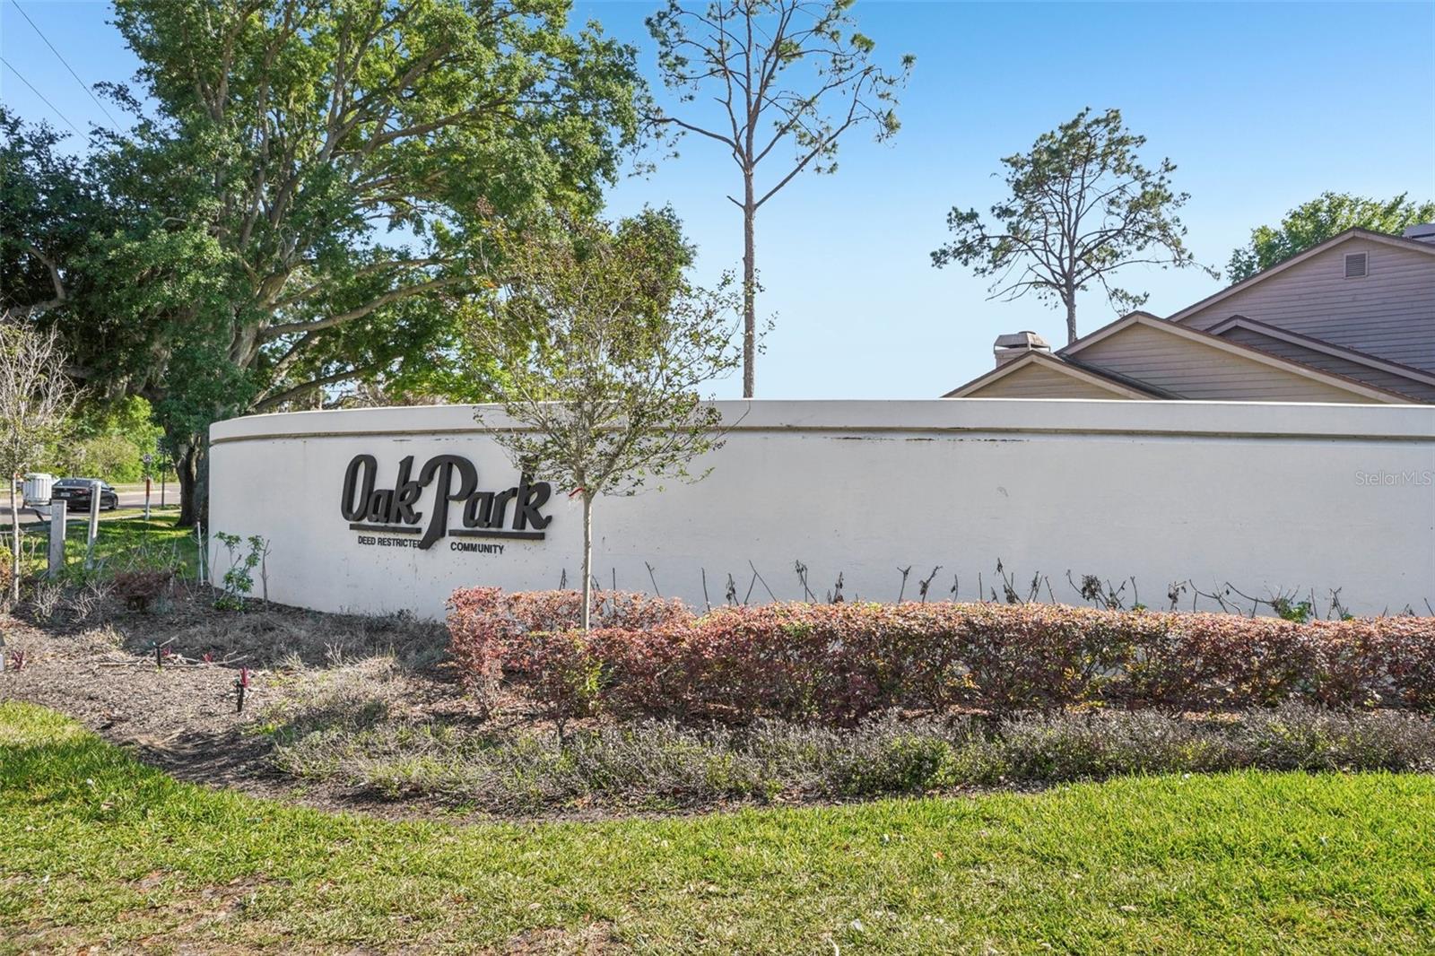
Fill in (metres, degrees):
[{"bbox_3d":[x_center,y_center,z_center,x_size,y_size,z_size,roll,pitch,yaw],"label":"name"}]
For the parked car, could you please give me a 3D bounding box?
[{"bbox_3d":[-28.700,0.760,48.800,1.840,1.470,4.850,1,0,-13],"label":"parked car"}]

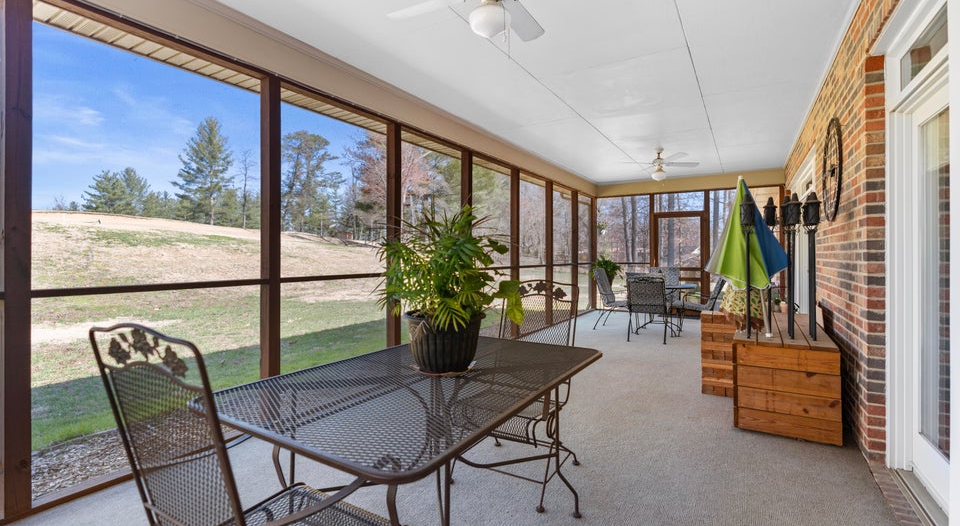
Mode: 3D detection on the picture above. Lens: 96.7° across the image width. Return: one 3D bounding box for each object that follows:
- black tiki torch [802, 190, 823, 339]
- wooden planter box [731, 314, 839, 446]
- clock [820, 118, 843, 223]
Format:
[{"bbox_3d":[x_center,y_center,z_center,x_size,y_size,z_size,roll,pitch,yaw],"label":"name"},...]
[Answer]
[{"bbox_3d":[2.334,0.021,2.990,0.120,1.040,0.120,1,1,32],"label":"black tiki torch"},{"bbox_3d":[2.583,0.839,3.682,0.583,0.621,1.987,0,0,33],"label":"wooden planter box"},{"bbox_3d":[2.863,-0.752,3.470,0.050,0.830,0.830,1,1,32],"label":"clock"}]

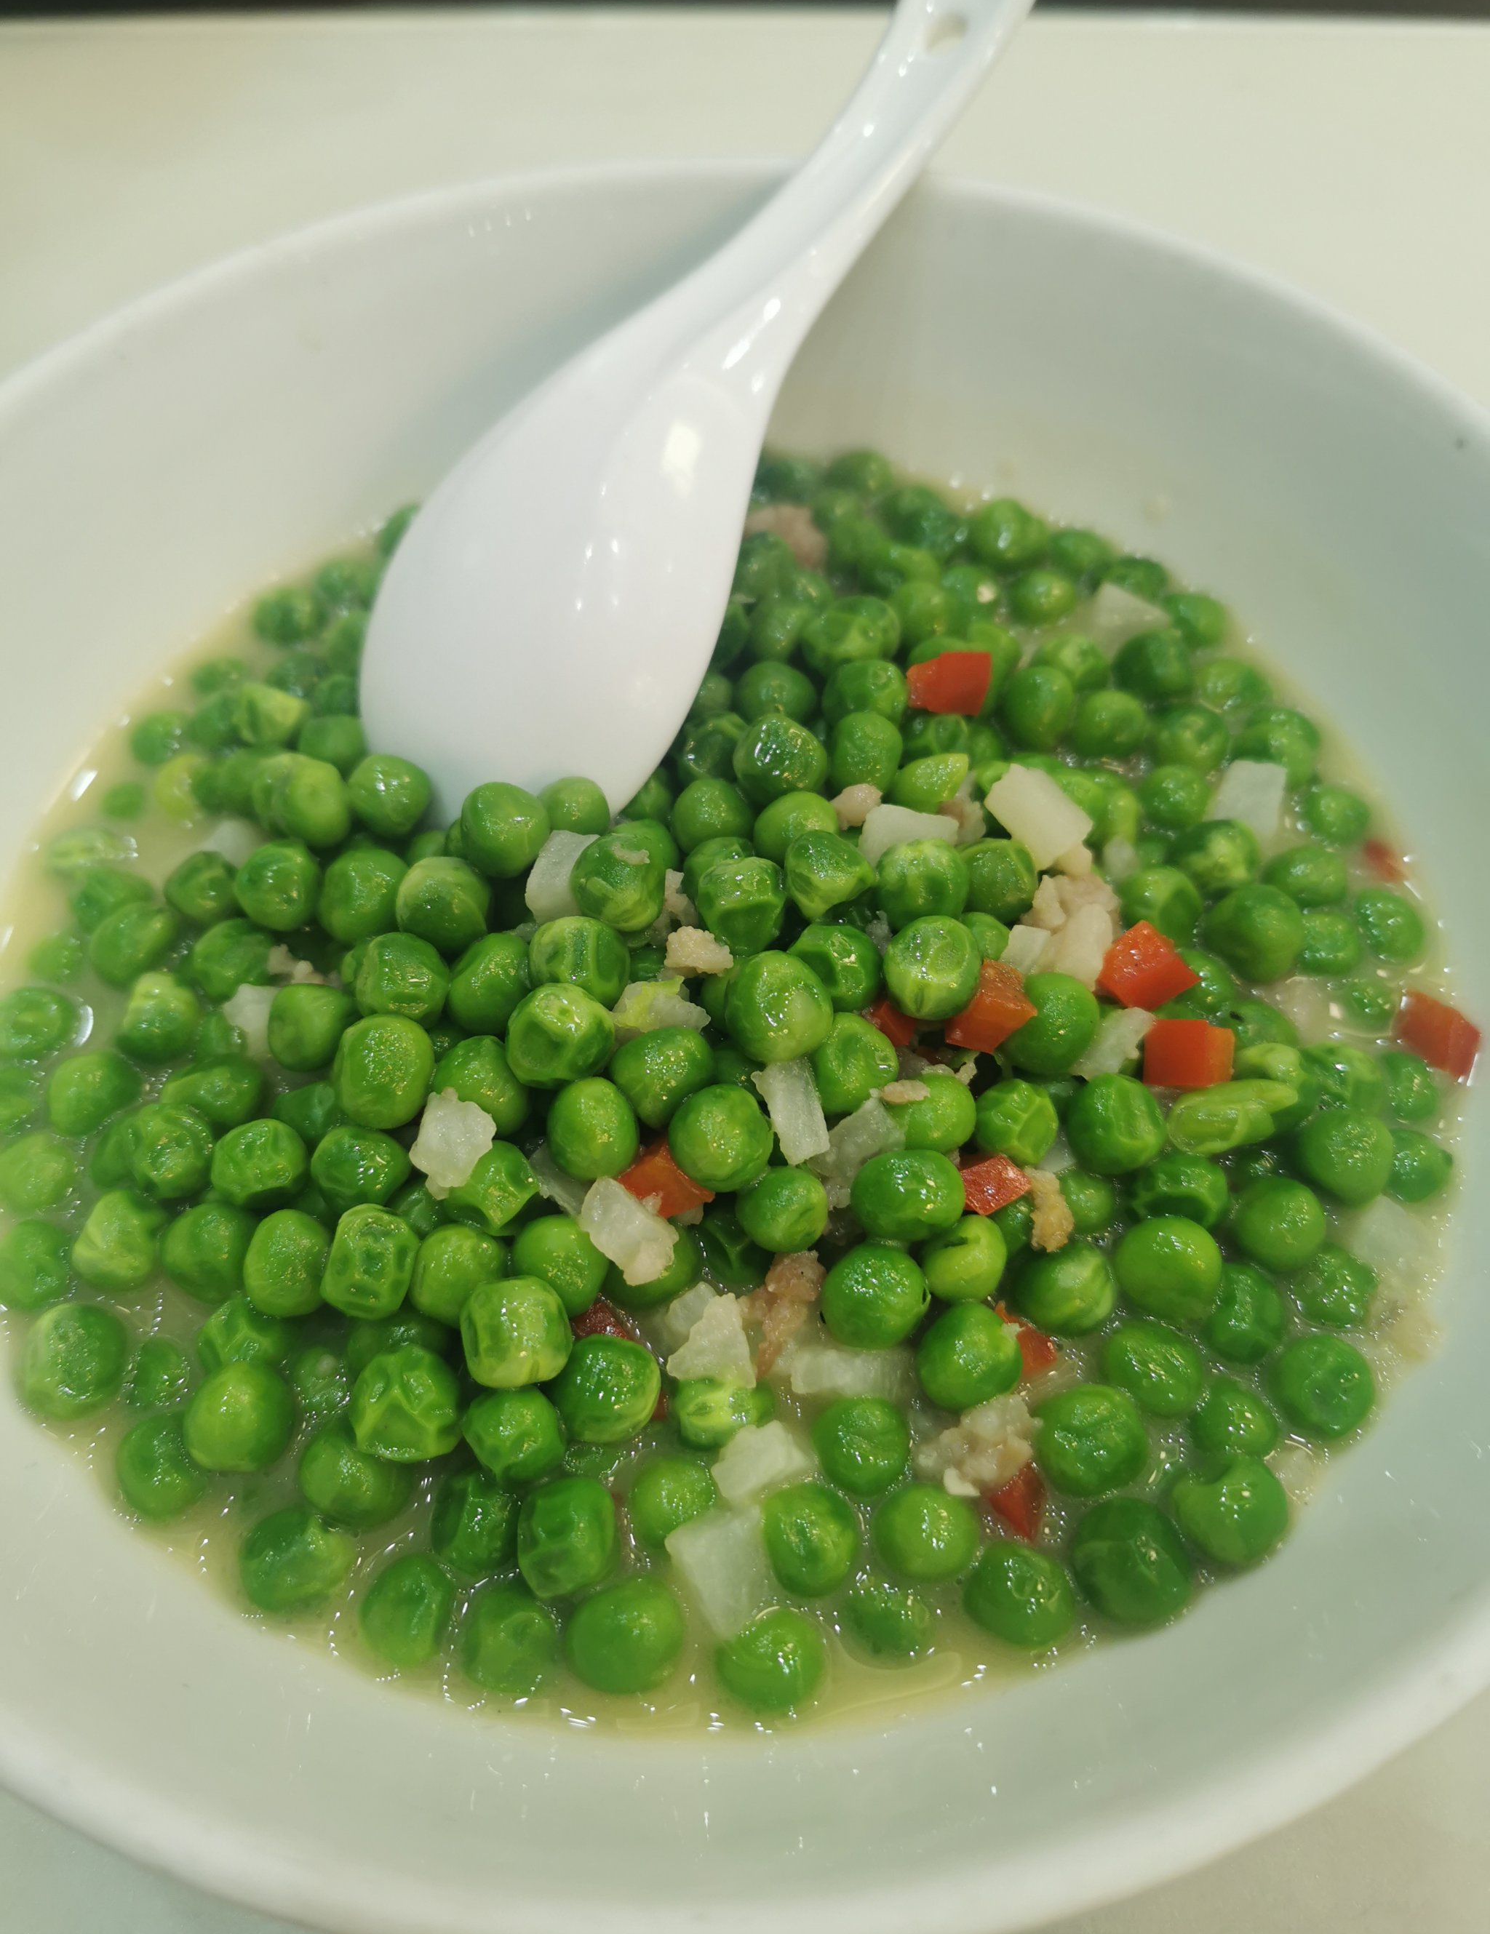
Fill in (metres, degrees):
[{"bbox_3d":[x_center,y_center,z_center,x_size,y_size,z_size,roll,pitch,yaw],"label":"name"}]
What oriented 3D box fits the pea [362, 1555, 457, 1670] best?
[{"bbox_3d":[-0.028,0.054,0.129,0.008,0.009,0.009,0,58,0],"label":"pea"}]

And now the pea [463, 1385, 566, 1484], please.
[{"bbox_3d":[-0.020,0.039,0.131,0.009,0.009,0.009,-1,58,0],"label":"pea"}]

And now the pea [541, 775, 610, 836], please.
[{"bbox_3d":[-0.019,-0.017,0.170,0.008,0.008,0.008,0,58,0],"label":"pea"}]

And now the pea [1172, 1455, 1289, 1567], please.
[{"bbox_3d":[0.043,0.049,0.139,0.010,0.009,0.010,0,58,0],"label":"pea"}]

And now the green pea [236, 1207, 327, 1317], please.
[{"bbox_3d":[-0.043,0.028,0.145,0.008,0.010,0.010,-1,58,0],"label":"green pea"}]

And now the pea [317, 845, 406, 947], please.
[{"bbox_3d":[-0.039,-0.007,0.158,0.009,0.009,0.010,0,58,0],"label":"pea"}]

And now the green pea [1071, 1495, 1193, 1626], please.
[{"bbox_3d":[0.033,0.050,0.131,0.010,0.010,0.011,0,58,0],"label":"green pea"}]

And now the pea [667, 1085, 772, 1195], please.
[{"bbox_3d":[-0.002,0.015,0.135,0.009,0.009,0.010,-1,58,0],"label":"pea"}]

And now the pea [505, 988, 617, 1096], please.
[{"bbox_3d":[-0.018,0.007,0.148,0.011,0.011,0.011,-2,58,0],"label":"pea"}]

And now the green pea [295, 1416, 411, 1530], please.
[{"bbox_3d":[-0.035,0.045,0.139,0.010,0.010,0.010,-2,58,0],"label":"green pea"}]

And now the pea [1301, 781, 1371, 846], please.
[{"bbox_3d":[0.065,-0.017,0.172,0.008,0.007,0.008,0,58,0],"label":"pea"}]

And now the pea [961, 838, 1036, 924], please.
[{"bbox_3d":[0.026,-0.009,0.162,0.009,0.009,0.009,-1,58,0],"label":"pea"}]

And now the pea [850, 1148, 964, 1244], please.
[{"bbox_3d":[0.014,0.020,0.136,0.010,0.009,0.009,-1,58,0],"label":"pea"}]

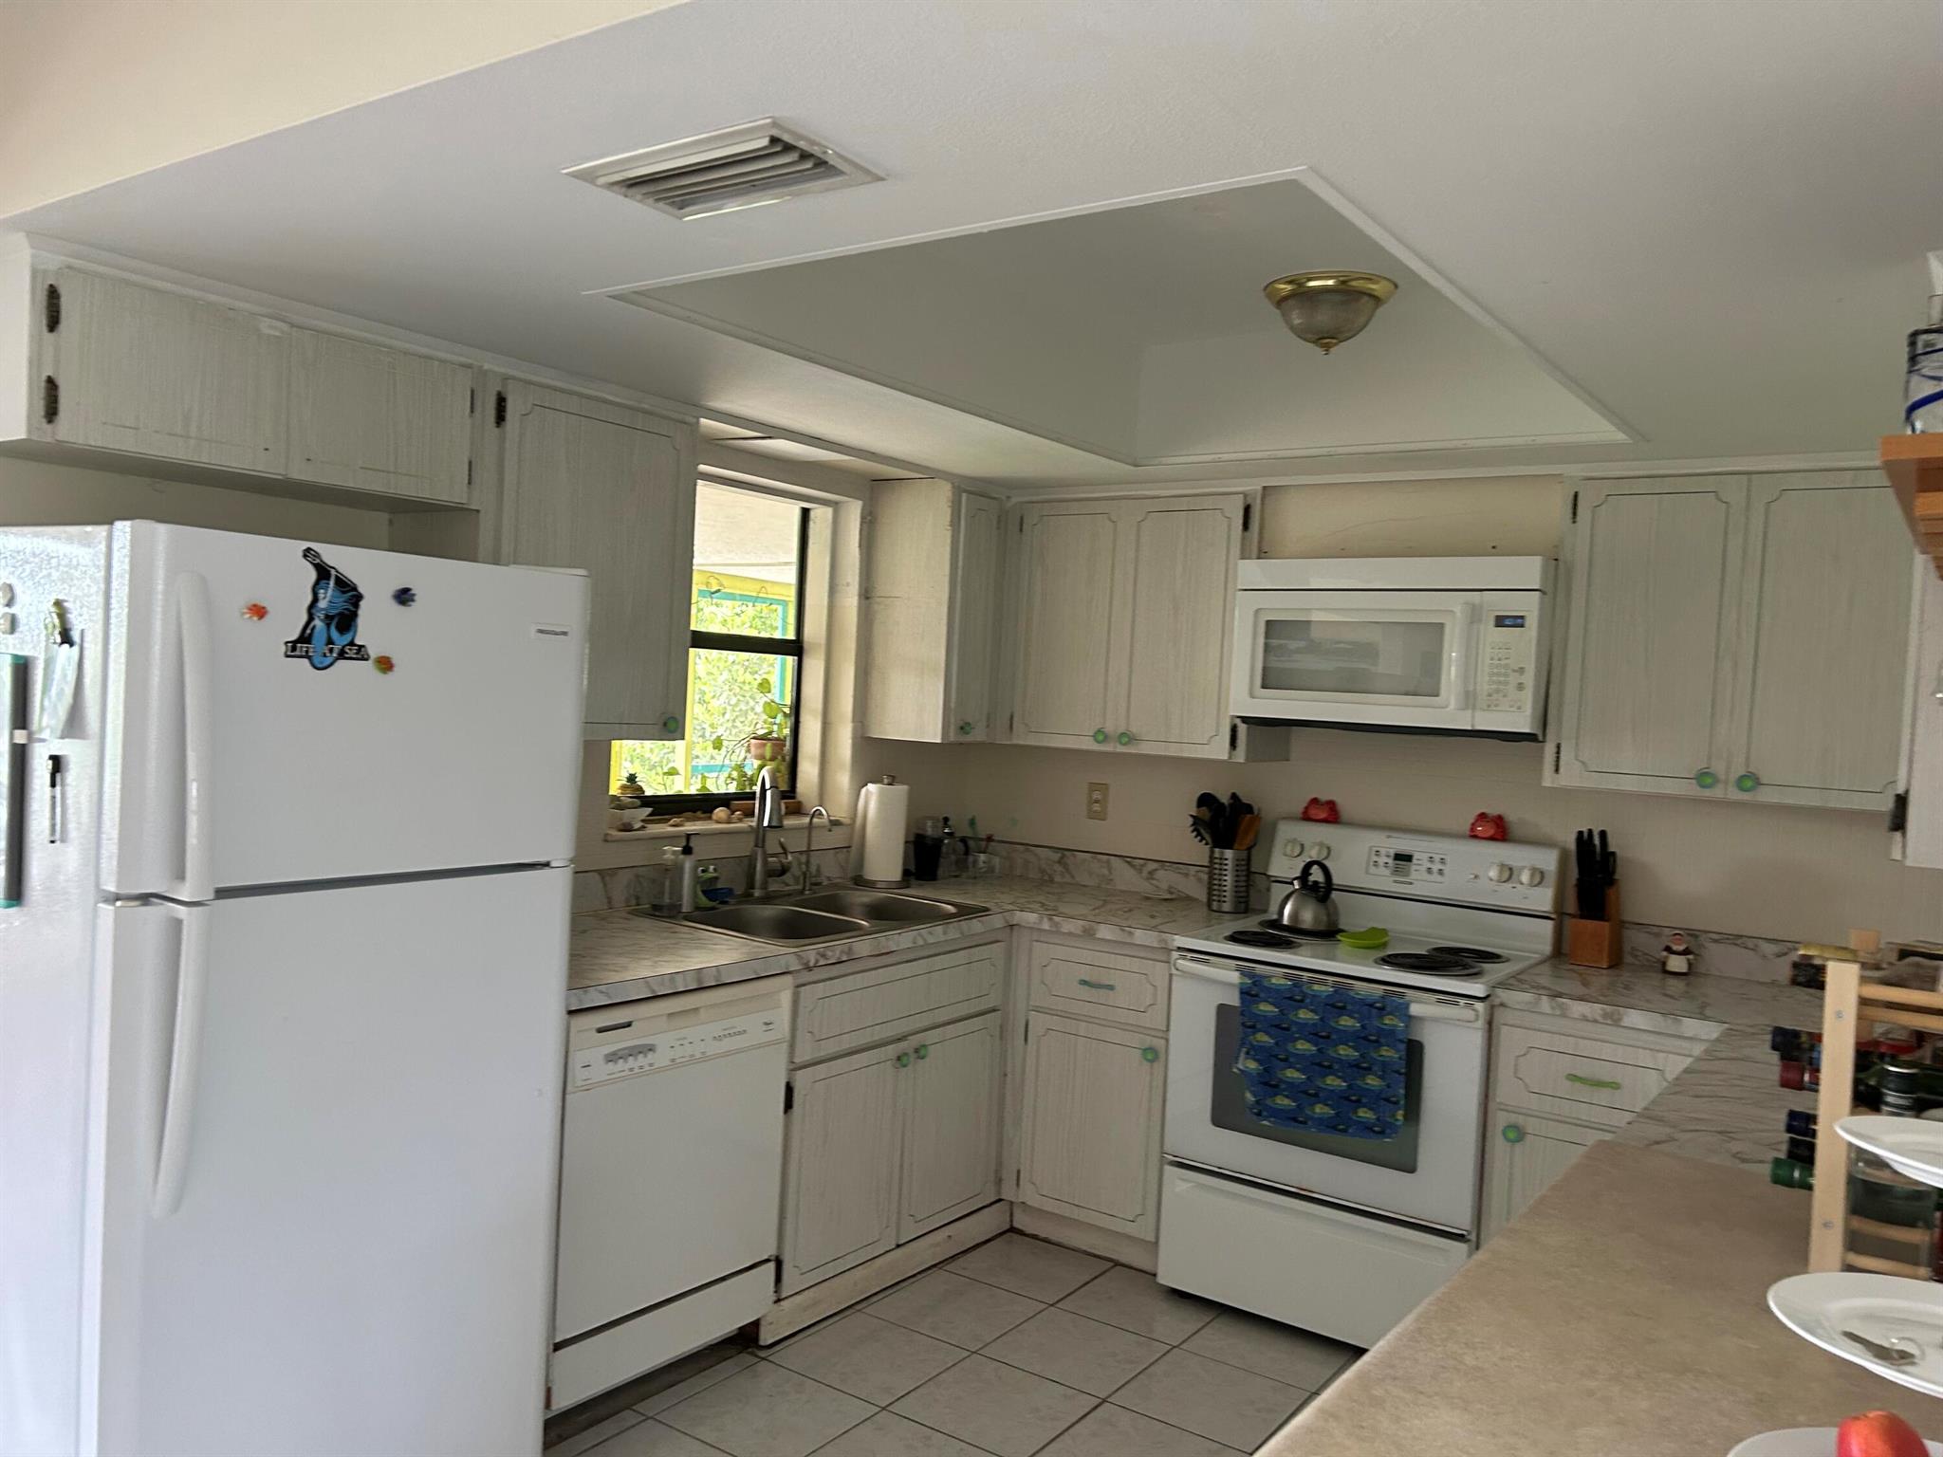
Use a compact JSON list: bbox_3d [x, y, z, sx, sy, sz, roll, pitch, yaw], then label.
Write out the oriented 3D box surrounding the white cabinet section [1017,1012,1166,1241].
[{"bbox_3d":[0.477,1.031,4.039,0.418,0.516,0.587,4,2,35],"label":"white cabinet section"}]

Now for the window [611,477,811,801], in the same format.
[{"bbox_3d":[-0.726,-0.224,4.003,0.110,0.895,0.890,4,2,36],"label":"window"}]

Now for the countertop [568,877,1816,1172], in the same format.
[{"bbox_3d":[0.535,0.561,3.081,2.920,0.051,2.130,4,2,36],"label":"countertop"}]

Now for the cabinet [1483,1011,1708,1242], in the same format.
[{"bbox_3d":[1.472,1.054,3.316,0.447,0.856,0.630,4,2,36],"label":"cabinet"}]

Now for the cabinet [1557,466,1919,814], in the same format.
[{"bbox_3d":[1.738,-0.206,3.336,0.712,0.723,0.325,4,2,36],"label":"cabinet"}]

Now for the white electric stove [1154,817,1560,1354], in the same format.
[{"bbox_3d":[0.971,0.866,3.639,0.760,1.181,0.670,4,2,36],"label":"white electric stove"}]

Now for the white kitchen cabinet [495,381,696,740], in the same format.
[{"bbox_3d":[-0.917,-0.338,3.200,0.320,0.723,0.550,4,2,36],"label":"white kitchen cabinet"}]

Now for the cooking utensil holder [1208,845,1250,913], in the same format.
[{"bbox_3d":[0.725,0.428,4.115,0.120,0.182,0.120,3,2,0],"label":"cooking utensil holder"}]

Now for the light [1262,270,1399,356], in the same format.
[{"bbox_3d":[0.784,-0.899,3.201,0.296,0.150,0.296,4,2,36],"label":"light"}]

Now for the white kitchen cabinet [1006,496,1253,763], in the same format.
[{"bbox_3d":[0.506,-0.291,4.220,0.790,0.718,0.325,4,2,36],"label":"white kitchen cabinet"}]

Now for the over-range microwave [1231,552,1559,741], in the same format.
[{"bbox_3d":[1.109,-0.204,3.725,0.760,0.424,0.425,4,2,36],"label":"over-range microwave"}]

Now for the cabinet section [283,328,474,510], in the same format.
[{"bbox_3d":[-1.211,-0.569,2.748,0.368,0.260,0.368,4,2,35],"label":"cabinet section"}]

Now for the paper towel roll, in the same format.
[{"bbox_3d":[-0.253,0.307,4.277,0.166,0.313,0.166,3,2,0],"label":"paper towel roll"}]

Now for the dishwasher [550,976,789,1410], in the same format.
[{"bbox_3d":[-0.831,0.906,3.138,0.615,0.785,0.602,4,2,36],"label":"dishwasher"}]

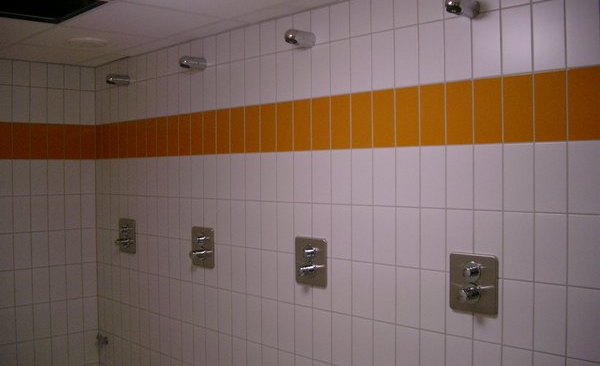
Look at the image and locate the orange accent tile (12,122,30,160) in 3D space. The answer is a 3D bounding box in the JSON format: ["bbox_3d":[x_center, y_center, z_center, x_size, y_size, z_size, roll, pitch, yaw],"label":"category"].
[{"bbox_3d":[-1.839,-0.275,4.237,0.009,0.242,0.118,1,1,45],"label":"orange accent tile"}]

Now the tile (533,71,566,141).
[{"bbox_3d":[0.859,-0.261,2.192,0.118,0.242,0.009,1,1,45],"label":"tile"}]

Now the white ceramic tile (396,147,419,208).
[{"bbox_3d":[0.436,-0.024,2.578,0.010,0.240,0.118,-1,1,-44],"label":"white ceramic tile"}]

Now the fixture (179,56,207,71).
[{"bbox_3d":[-0.589,-0.653,3.497,0.157,0.065,0.065,-1,1,-44],"label":"fixture"}]

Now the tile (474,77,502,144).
[{"bbox_3d":[0.685,-0.262,2.336,0.010,0.242,0.118,-1,1,-44],"label":"tile"}]

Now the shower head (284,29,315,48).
[{"bbox_3d":[0.003,-0.663,2.925,0.069,0.070,0.152,1,1,45],"label":"shower head"}]

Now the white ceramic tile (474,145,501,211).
[{"bbox_3d":[0.688,-0.019,2.341,0.010,0.242,0.118,-1,1,-44],"label":"white ceramic tile"}]

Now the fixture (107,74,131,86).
[{"bbox_3d":[-1.183,-0.663,4.155,0.155,0.072,0.070,-1,1,-44],"label":"fixture"}]

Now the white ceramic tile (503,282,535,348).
[{"bbox_3d":[0.780,0.467,2.289,0.118,0.242,0.009,1,1,45],"label":"white ceramic tile"}]

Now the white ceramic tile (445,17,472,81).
[{"bbox_3d":[0.611,-0.514,2.463,0.118,0.243,0.010,1,1,45],"label":"white ceramic tile"}]

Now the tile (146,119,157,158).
[{"bbox_3d":[-0.946,-0.288,4.108,0.010,0.248,0.123,-1,1,-45],"label":"tile"}]

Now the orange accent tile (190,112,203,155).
[{"bbox_3d":[-0.578,-0.277,3.628,0.118,0.242,0.009,1,1,45],"label":"orange accent tile"}]

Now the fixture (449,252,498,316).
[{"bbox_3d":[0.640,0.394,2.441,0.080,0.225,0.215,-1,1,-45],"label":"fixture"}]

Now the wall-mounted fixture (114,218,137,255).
[{"bbox_3d":[-1.172,0.355,4.200,0.213,0.222,0.083,1,1,45],"label":"wall-mounted fixture"}]

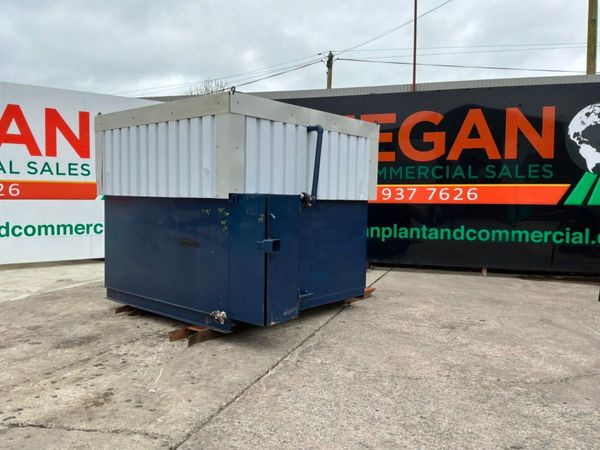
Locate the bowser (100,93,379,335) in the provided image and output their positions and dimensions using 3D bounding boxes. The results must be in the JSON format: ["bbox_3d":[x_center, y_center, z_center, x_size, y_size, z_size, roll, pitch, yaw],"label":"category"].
[{"bbox_3d":[-0.677,-0.201,6.393,2.897,2.367,2.673,4,5,40],"label":"bowser"}]

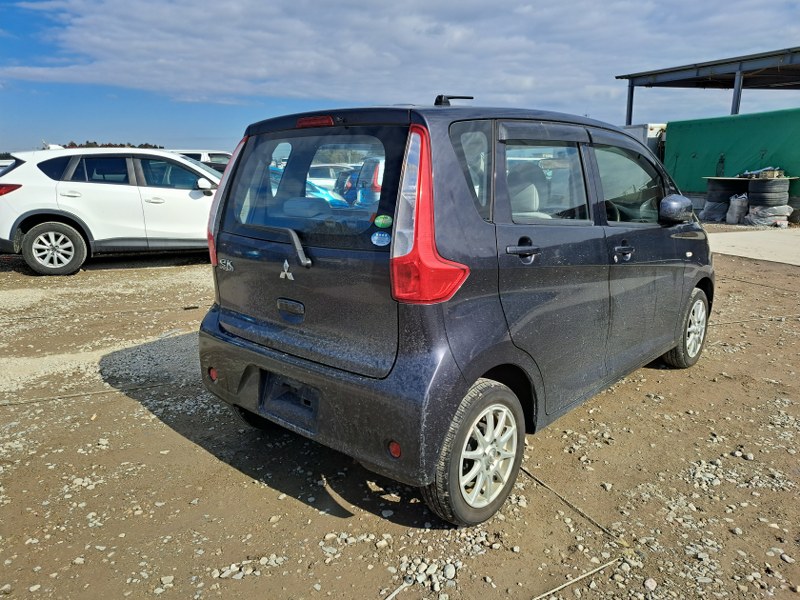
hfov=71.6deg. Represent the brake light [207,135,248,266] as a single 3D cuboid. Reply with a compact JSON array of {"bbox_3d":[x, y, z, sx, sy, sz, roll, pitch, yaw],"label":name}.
[{"bbox_3d":[-0.783,-0.432,2.585,0.210,0.575,0.260,10,16,42],"label":"brake light"}]

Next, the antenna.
[{"bbox_3d":[0.274,-0.981,2.740,0.060,0.065,0.280,10,16,42],"label":"antenna"}]

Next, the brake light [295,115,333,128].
[{"bbox_3d":[-0.333,-0.691,2.150,0.225,0.045,0.050,10,16,42],"label":"brake light"}]

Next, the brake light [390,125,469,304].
[{"bbox_3d":[0.078,-0.277,1.786,0.210,0.575,0.260,10,16,42],"label":"brake light"}]

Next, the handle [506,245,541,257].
[{"bbox_3d":[0.436,-0.174,1.994,0.050,0.044,0.205,10,16,42],"label":"handle"}]

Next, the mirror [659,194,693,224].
[{"bbox_3d":[1.474,-0.482,2.970,0.140,0.165,0.210,10,16,42],"label":"mirror"}]

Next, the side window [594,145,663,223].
[{"bbox_3d":[1.199,-0.599,2.860,0.080,0.420,0.780,10,16,42],"label":"side window"}]

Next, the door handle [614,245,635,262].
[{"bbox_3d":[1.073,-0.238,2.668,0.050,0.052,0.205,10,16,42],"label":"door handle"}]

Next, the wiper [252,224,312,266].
[{"bbox_3d":[-0.476,-0.216,2.146,0.420,0.150,0.070,10,16,42],"label":"wiper"}]

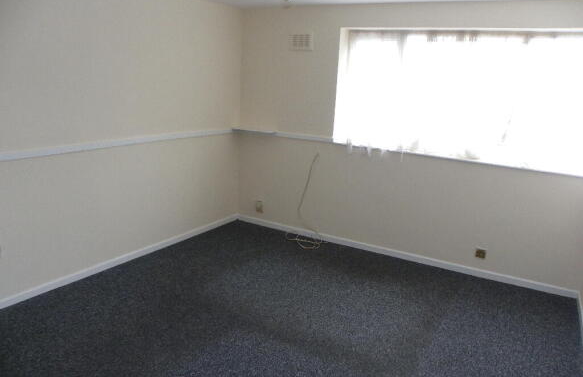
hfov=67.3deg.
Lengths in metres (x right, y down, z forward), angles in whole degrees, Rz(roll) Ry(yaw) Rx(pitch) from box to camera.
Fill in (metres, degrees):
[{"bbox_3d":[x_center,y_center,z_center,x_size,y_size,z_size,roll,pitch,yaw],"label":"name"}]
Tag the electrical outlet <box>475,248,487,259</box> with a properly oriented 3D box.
[{"bbox_3d":[1.639,0.566,3.789,0.090,0.087,0.015,10,15,30],"label":"electrical outlet"}]

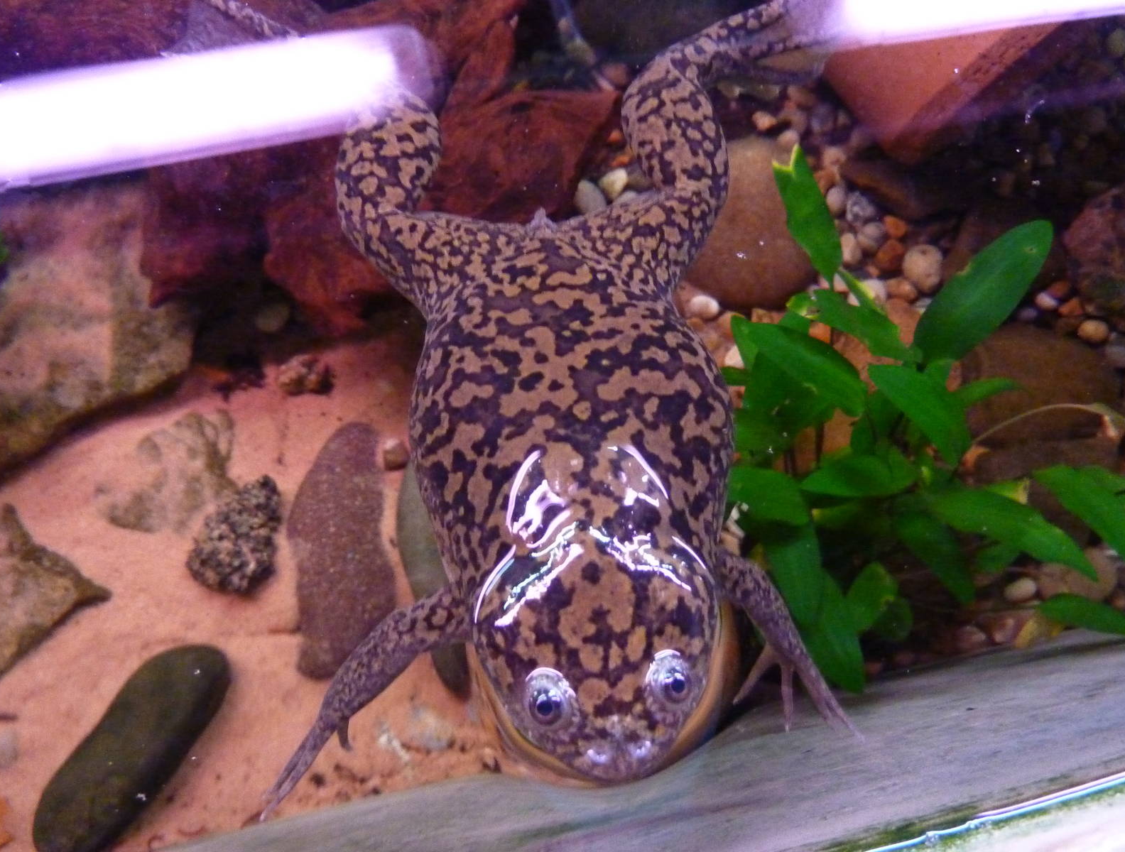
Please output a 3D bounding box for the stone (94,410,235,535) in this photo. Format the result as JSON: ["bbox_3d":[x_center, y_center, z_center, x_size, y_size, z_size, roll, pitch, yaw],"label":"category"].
[{"bbox_3d":[-0.157,0.018,0.326,0.056,0.012,0.053,0,68,-1],"label":"stone"}]

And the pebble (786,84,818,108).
[{"bbox_3d":[0.122,-0.168,0.417,0.017,0.011,0.011,0,73,-2],"label":"pebble"}]

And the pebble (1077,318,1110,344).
[{"bbox_3d":[0.228,-0.041,0.353,0.013,0.009,0.012,0,68,-1],"label":"pebble"}]

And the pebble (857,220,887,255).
[{"bbox_3d":[0.139,-0.084,0.368,0.013,0.011,0.017,0,68,-1],"label":"pebble"}]

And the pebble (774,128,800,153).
[{"bbox_3d":[0.107,-0.135,0.388,0.012,0.009,0.012,19,69,6],"label":"pebble"}]

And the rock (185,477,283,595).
[{"bbox_3d":[-0.134,0.044,0.337,0.033,0.025,0.051,24,74,5],"label":"rock"}]

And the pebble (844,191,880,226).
[{"bbox_3d":[0.145,-0.105,0.397,0.017,0.014,0.018,0,73,-2],"label":"pebble"}]

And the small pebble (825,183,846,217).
[{"bbox_3d":[0.125,-0.103,0.376,0.009,0.010,0.017,0,68,-1],"label":"small pebble"}]

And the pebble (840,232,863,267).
[{"bbox_3d":[0.129,-0.079,0.366,0.008,0.009,0.017,-11,69,-5],"label":"pebble"}]

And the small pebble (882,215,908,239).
[{"bbox_3d":[0.161,-0.096,0.397,0.011,0.009,0.012,0,73,-2],"label":"small pebble"}]

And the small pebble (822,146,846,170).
[{"bbox_3d":[0.135,-0.133,0.407,0.012,0.010,0.012,0,73,-2],"label":"small pebble"}]

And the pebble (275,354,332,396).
[{"bbox_3d":[-0.107,-0.021,0.341,0.023,0.014,0.018,0,68,-1],"label":"pebble"}]

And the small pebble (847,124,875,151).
[{"bbox_3d":[0.142,-0.137,0.389,0.013,0.010,0.013,0,68,-1],"label":"small pebble"}]

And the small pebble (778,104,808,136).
[{"bbox_3d":[0.116,-0.153,0.412,0.015,0.012,0.016,0,73,-2],"label":"small pebble"}]

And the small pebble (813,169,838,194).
[{"bbox_3d":[0.121,-0.113,0.380,0.012,0.009,0.013,0,68,-1],"label":"small pebble"}]

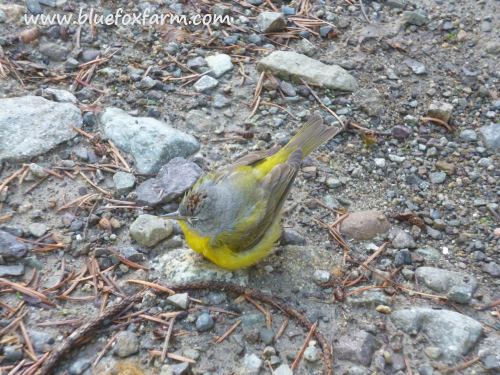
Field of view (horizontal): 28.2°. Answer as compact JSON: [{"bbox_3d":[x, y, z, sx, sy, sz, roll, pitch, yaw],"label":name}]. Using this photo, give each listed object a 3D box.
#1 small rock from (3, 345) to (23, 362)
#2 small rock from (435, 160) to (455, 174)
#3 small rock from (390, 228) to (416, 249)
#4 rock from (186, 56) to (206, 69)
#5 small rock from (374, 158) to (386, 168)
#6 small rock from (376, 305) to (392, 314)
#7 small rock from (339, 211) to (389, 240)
[{"bbox_3d":[-0.112,0.078,0.468,0.009,0.007,0.008,0,45,0],"label":"small rock"},{"bbox_3d":[0.109,-0.011,0.558,0.011,0.006,0.008,11,46,11],"label":"small rock"},{"bbox_3d":[0.083,0.028,0.537,0.013,0.008,0.012,0,45,0],"label":"small rock"},{"bbox_3d":[-0.033,-0.077,0.614,0.012,0.006,0.009,0,45,0],"label":"rock"},{"bbox_3d":[0.076,-0.014,0.581,0.007,0.005,0.006,0,45,0],"label":"small rock"},{"bbox_3d":[0.067,0.061,0.496,0.007,0.004,0.004,0,44,0],"label":"small rock"},{"bbox_3d":[0.063,0.021,0.542,0.027,0.012,0.019,0,45,0],"label":"small rock"}]

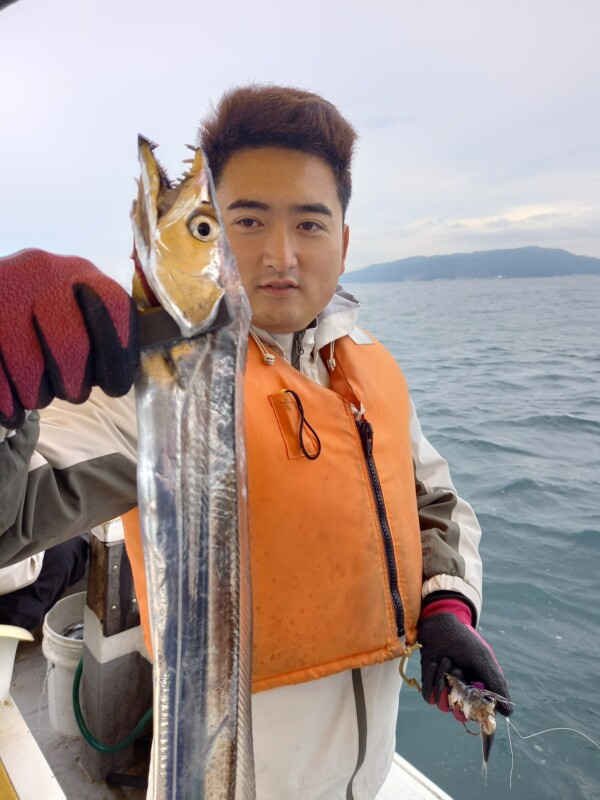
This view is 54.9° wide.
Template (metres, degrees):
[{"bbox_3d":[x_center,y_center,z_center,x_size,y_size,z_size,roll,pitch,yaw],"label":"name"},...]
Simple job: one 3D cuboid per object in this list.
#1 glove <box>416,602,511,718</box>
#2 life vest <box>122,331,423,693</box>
[{"bbox_3d":[0.224,0.338,0.775,0.110,0.160,0.090,-10,1,6],"label":"glove"},{"bbox_3d":[-0.020,0.108,0.815,0.410,0.440,0.280,-10,14,-36],"label":"life vest"}]

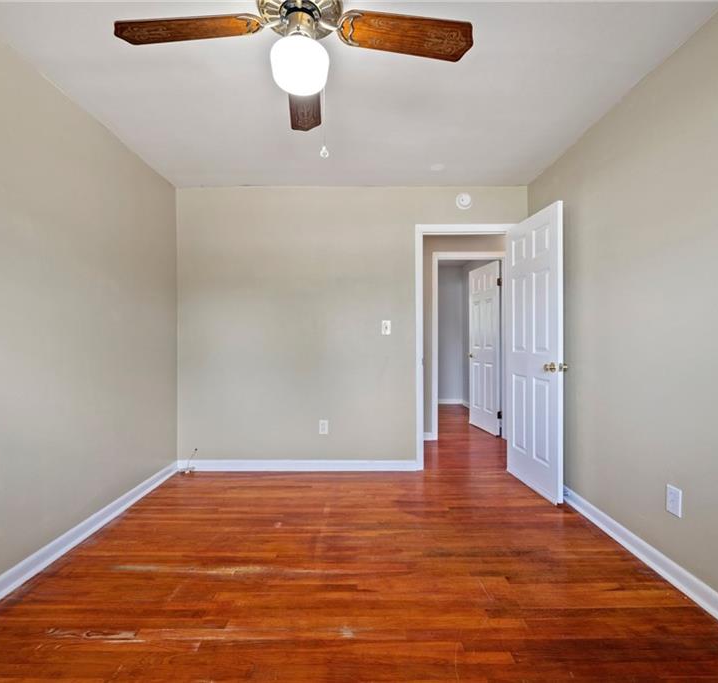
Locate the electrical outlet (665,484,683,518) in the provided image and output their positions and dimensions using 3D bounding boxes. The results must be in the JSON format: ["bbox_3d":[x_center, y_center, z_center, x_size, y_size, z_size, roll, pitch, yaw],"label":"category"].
[{"bbox_3d":[1.439,0.727,1.815,0.009,0.122,0.079,0,0,0],"label":"electrical outlet"}]

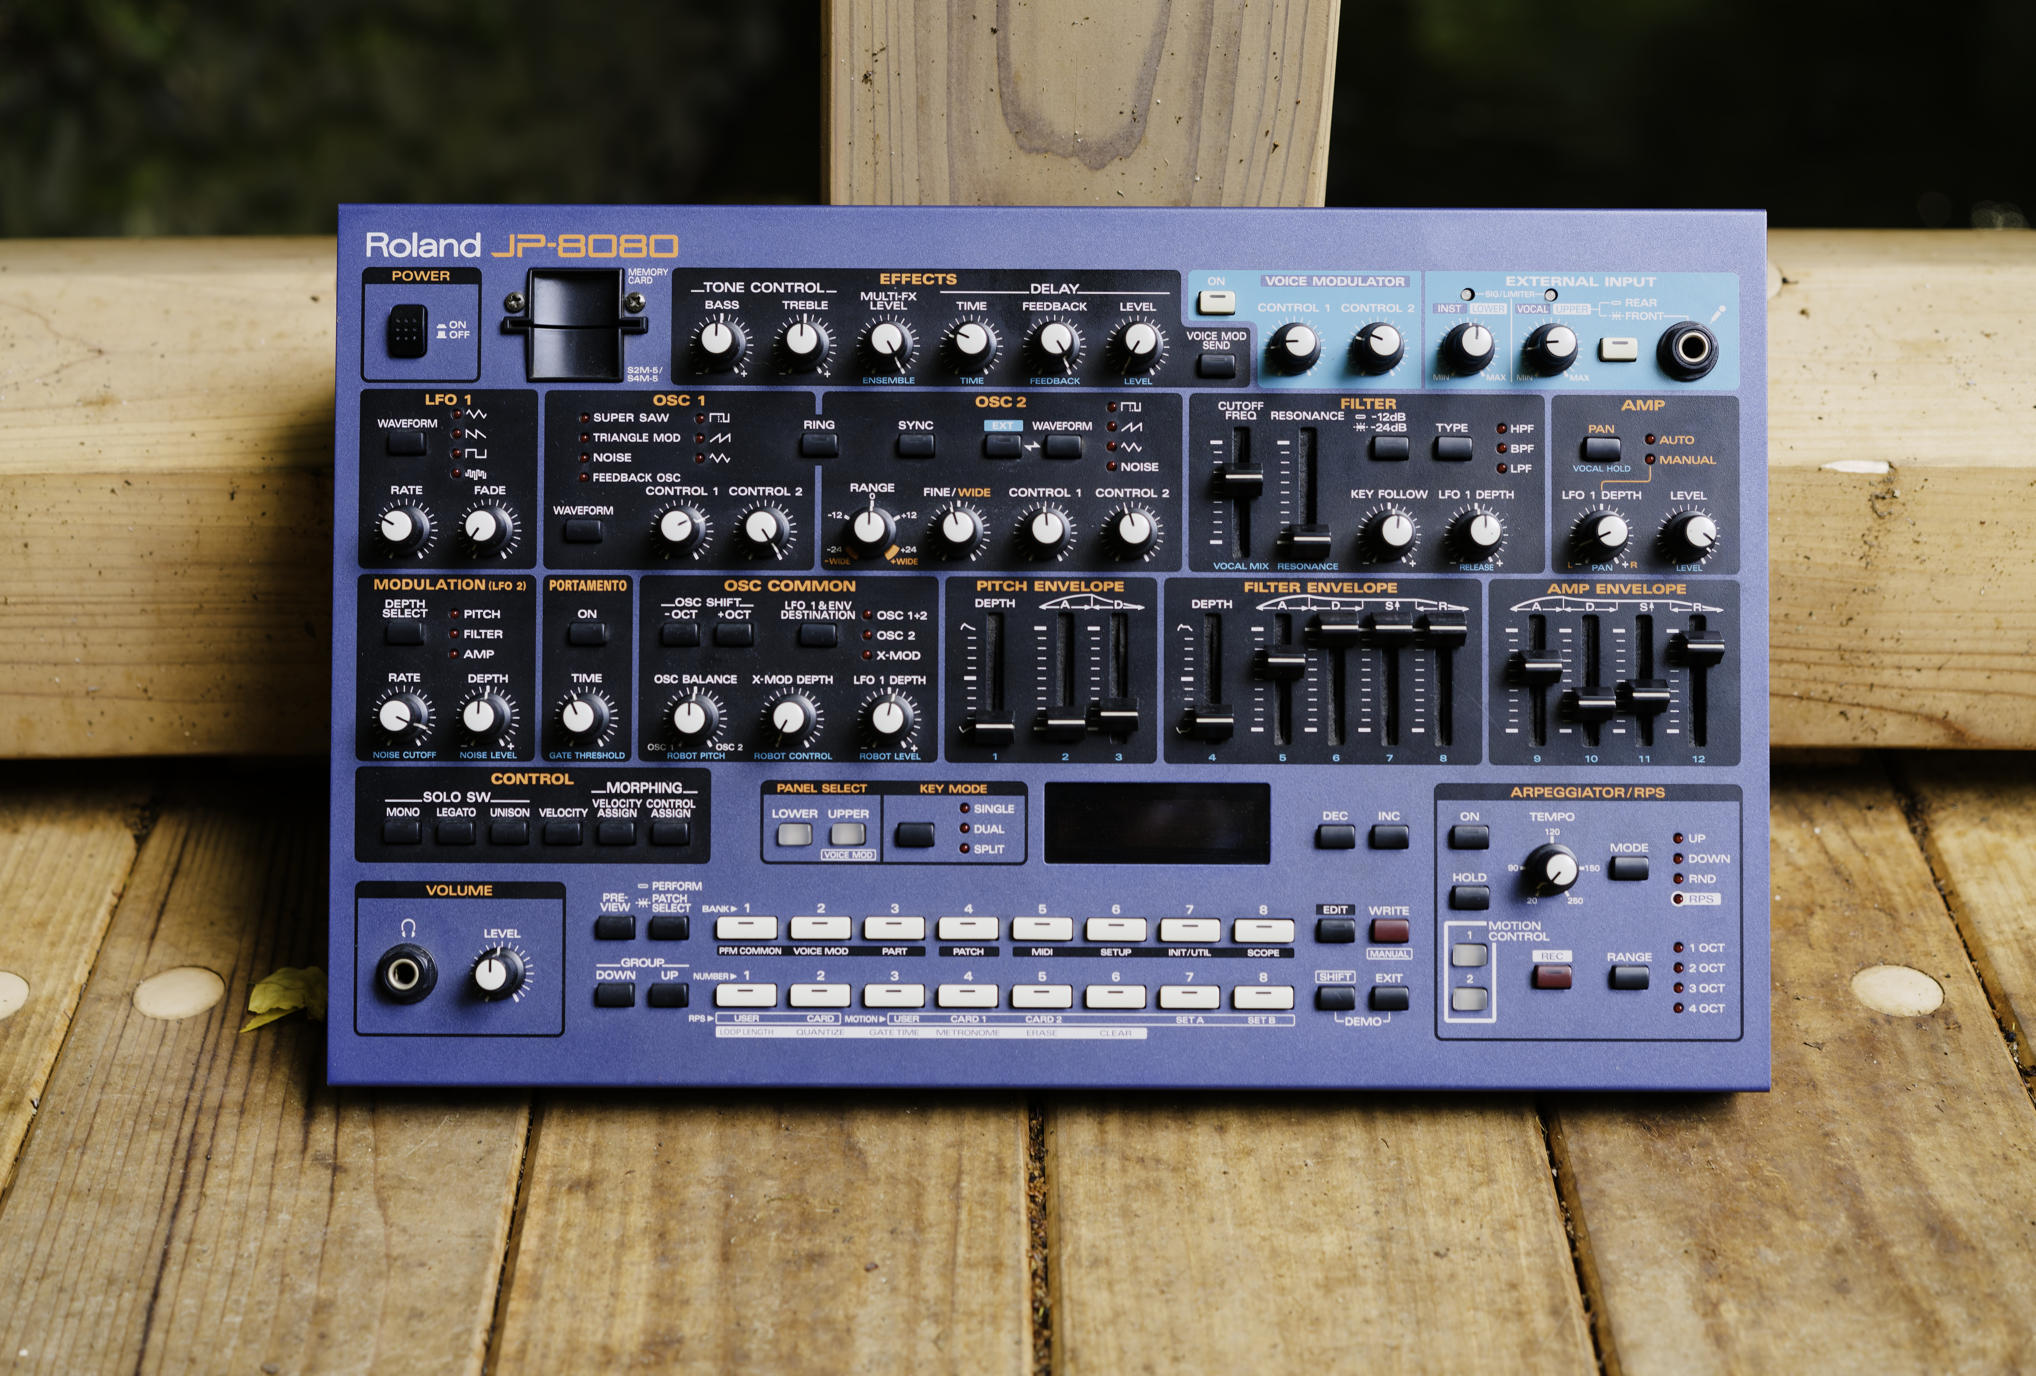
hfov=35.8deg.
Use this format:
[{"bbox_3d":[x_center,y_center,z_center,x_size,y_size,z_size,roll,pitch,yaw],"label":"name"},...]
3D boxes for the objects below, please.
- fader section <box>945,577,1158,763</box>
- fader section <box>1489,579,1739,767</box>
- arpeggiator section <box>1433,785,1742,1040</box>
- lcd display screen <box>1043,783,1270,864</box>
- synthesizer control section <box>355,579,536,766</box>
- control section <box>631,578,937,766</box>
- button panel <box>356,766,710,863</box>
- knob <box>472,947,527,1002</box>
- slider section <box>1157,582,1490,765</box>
[{"bbox_3d":[0.010,-0.005,0.930,0.063,0.055,0.012,0,-2,0],"label":"fader section"},{"bbox_3d":[0.177,-0.005,0.929,0.074,0.055,0.012,0,-2,0],"label":"fader section"},{"bbox_3d":[0.169,0.066,0.924,0.091,0.076,0.018,0,-2,0],"label":"arpeggiator section"},{"bbox_3d":[0.042,0.040,0.935,0.067,0.024,0.004,0,-2,0],"label":"lcd display screen"},{"bbox_3d":[-0.169,-0.006,0.927,0.053,0.056,0.018,0,-2,0],"label":"synthesizer control section"},{"bbox_3d":[-0.068,-0.006,0.927,0.089,0.056,0.018,0,-2,0],"label":"control section"},{"bbox_3d":[-0.143,0.038,0.932,0.105,0.029,0.005,0,-2,0],"label":"button panel"},{"bbox_3d":[-0.153,0.085,0.923,0.016,0.016,0.017,0,-2,0],"label":"knob"},{"bbox_3d":[0.091,-0.005,0.930,0.094,0.056,0.012,0,-2,0],"label":"slider section"}]

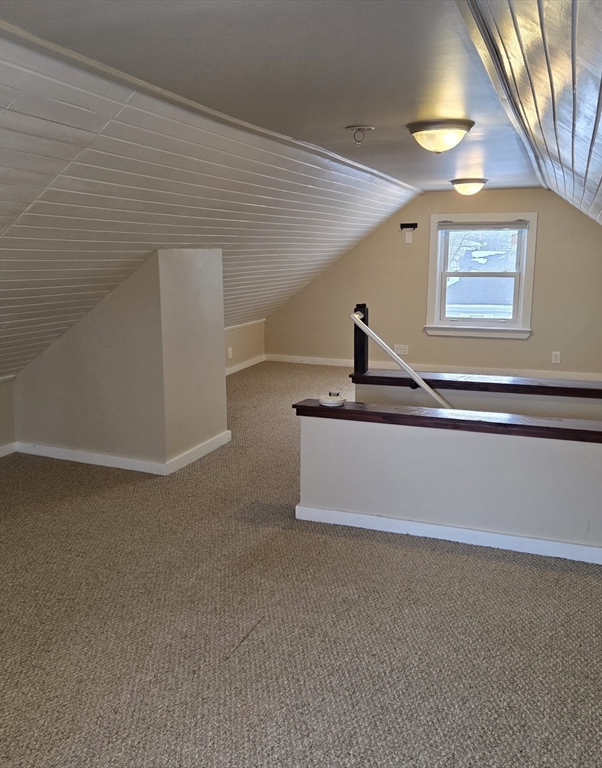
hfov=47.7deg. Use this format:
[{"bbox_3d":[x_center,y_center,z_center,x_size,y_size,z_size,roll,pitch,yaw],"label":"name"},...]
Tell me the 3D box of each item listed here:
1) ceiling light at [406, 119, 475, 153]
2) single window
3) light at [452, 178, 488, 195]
[{"bbox_3d":[0.756,-1.335,3.701,0.360,0.150,0.360,4,12,21],"label":"ceiling light"},{"bbox_3d":[1.951,-1.171,7.429,1.140,1.320,0.120,4,12,21],"label":"single window"},{"bbox_3d":[1.644,-1.911,6.647,0.360,0.150,0.360,4,12,21],"label":"light"}]

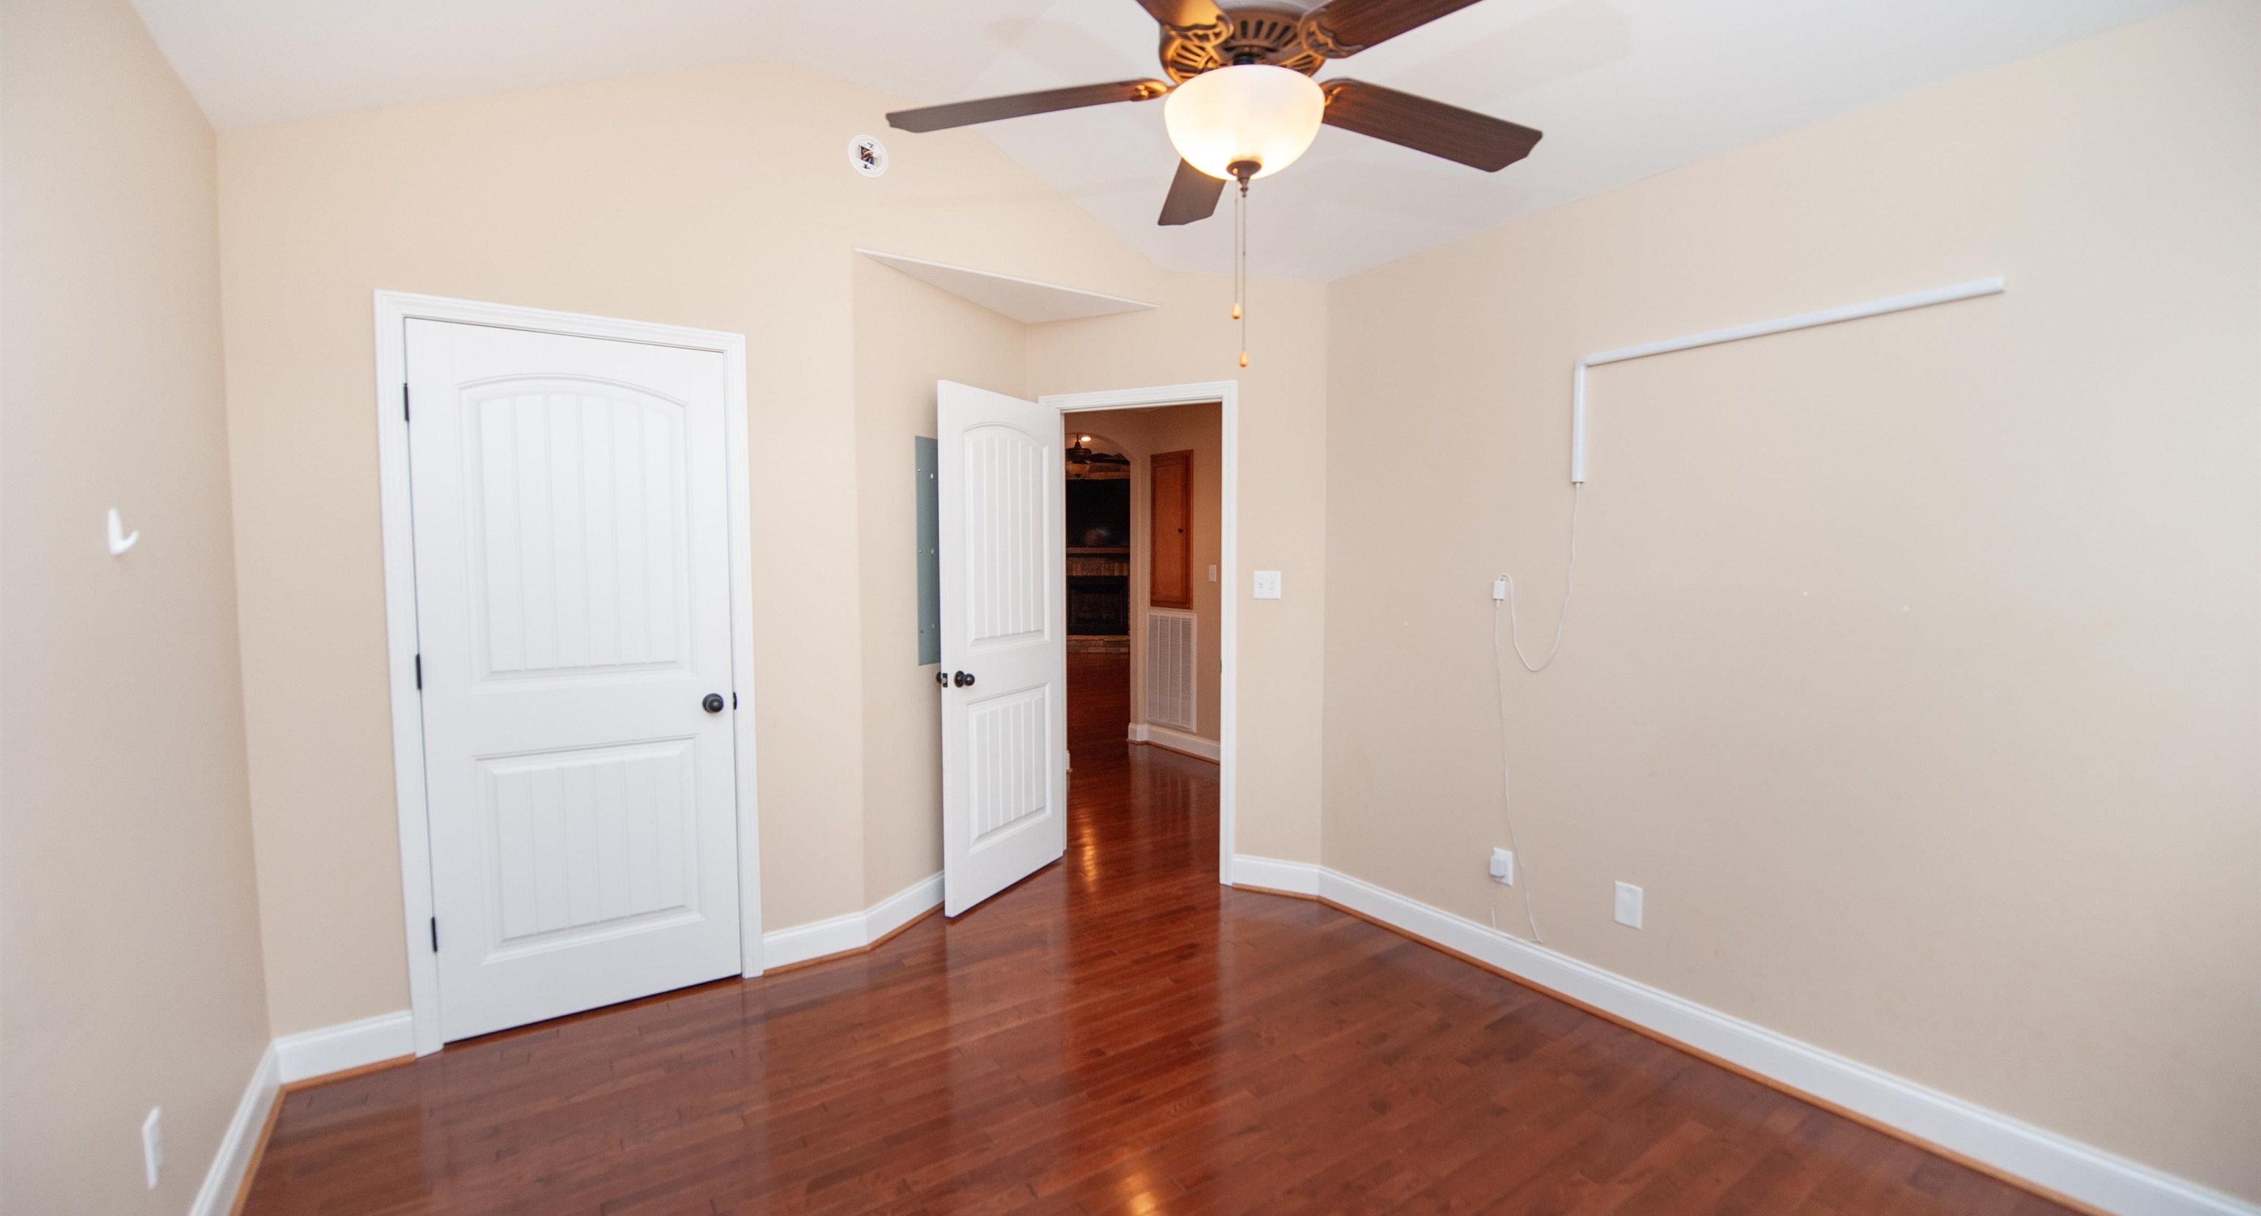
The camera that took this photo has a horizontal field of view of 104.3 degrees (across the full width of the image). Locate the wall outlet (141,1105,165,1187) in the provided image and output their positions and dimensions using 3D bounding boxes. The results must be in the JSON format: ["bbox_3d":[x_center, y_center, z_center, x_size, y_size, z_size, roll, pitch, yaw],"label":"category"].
[{"bbox_3d":[-1.675,0.929,1.514,0.010,0.116,0.075,-3,4,-37],"label":"wall outlet"}]

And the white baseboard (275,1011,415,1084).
[{"bbox_3d":[-2.139,1.202,2.402,0.287,0.133,0.025,-2,4,-32],"label":"white baseboard"}]

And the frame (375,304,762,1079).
[{"bbox_3d":[-1.658,0.194,2.702,0.915,2.120,0.110,-2,4,-32],"label":"frame"}]

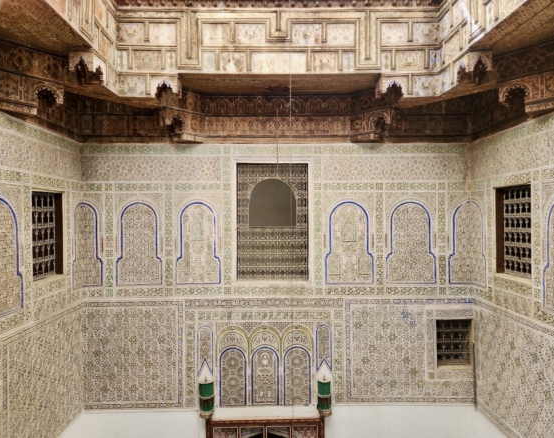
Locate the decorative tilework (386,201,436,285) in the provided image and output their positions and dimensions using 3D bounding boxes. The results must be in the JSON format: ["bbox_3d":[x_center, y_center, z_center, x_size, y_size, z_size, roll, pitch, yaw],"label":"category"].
[{"bbox_3d":[2.279,0.413,6.549,0.817,1.384,0.050,0,0,-1],"label":"decorative tilework"}]

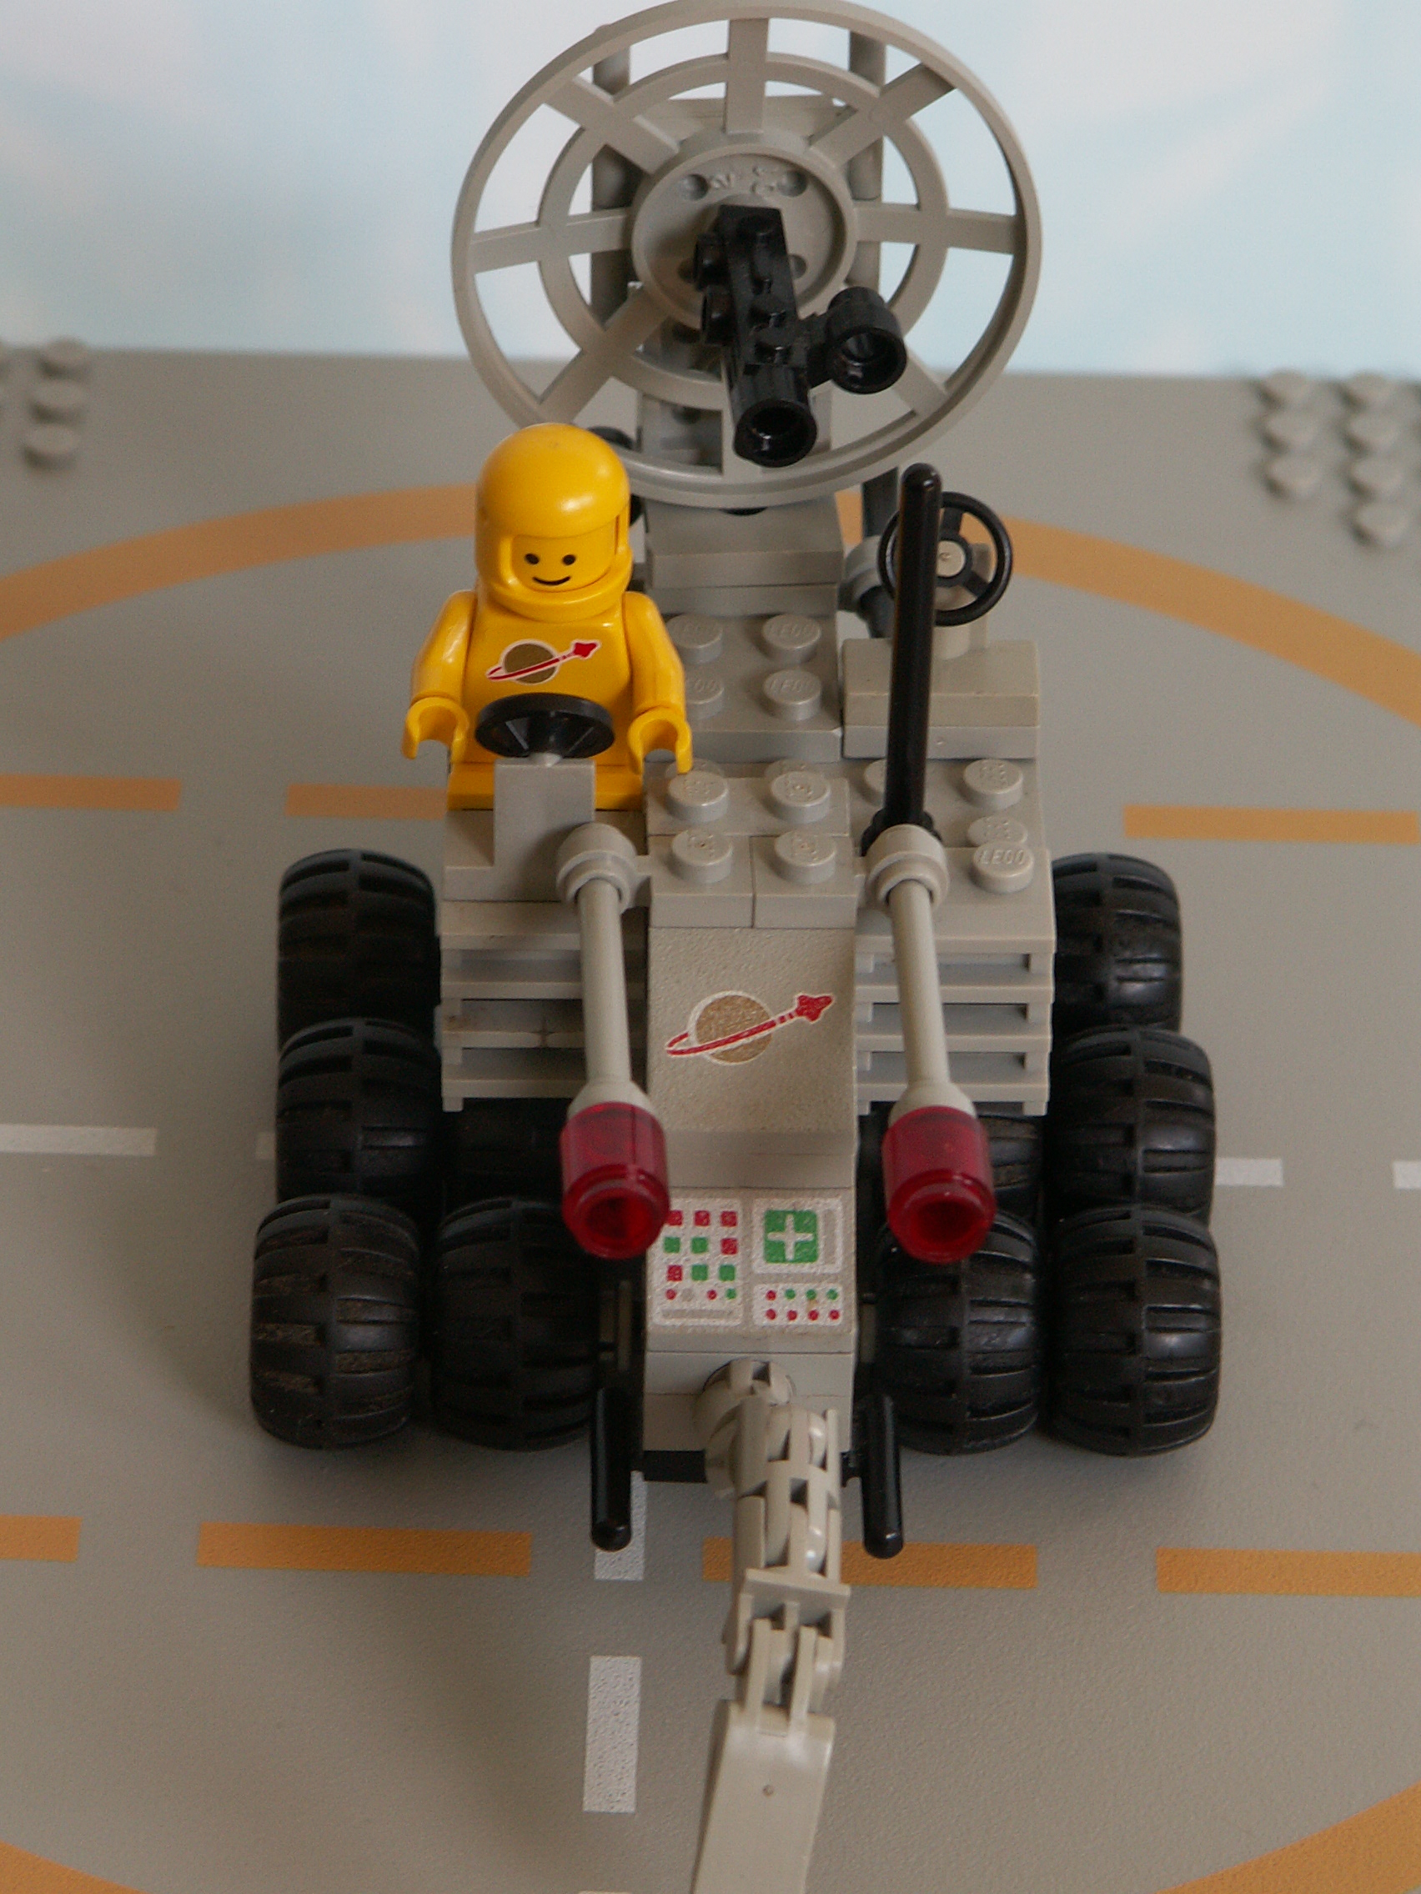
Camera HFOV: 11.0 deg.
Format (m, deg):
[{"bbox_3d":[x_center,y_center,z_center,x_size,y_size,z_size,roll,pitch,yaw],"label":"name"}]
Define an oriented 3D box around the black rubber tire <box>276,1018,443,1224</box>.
[{"bbox_3d":[-0.029,0.016,0.608,0.013,0.021,0.021,0,35,-1],"label":"black rubber tire"}]

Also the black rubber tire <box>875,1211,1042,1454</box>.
[{"bbox_3d":[0.020,0.031,0.590,0.013,0.020,0.020,0,36,-1],"label":"black rubber tire"}]

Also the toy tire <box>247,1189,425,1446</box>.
[{"bbox_3d":[-0.030,0.030,0.589,0.013,0.021,0.021,0,35,-1],"label":"toy tire"}]

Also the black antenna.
[{"bbox_3d":[0.016,-0.022,0.578,0.007,0.036,0.007,1,35,-2],"label":"black antenna"}]

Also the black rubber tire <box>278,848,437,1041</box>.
[{"bbox_3d":[-0.030,0.002,0.629,0.013,0.021,0.021,0,35,-1],"label":"black rubber tire"}]

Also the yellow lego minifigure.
[{"bbox_3d":[-0.013,-0.024,0.585,0.023,0.034,0.018,0,23,-1],"label":"yellow lego minifigure"}]

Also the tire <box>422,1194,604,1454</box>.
[{"bbox_3d":[-0.016,0.030,0.590,0.013,0.020,0.020,0,36,-1],"label":"tire"}]

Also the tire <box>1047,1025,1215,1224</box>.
[{"bbox_3d":[0.035,0.016,0.610,0.013,0.020,0.020,0,36,-1],"label":"tire"}]

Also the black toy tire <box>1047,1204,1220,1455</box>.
[{"bbox_3d":[0.034,0.031,0.591,0.013,0.020,0.020,0,36,-1],"label":"black toy tire"}]

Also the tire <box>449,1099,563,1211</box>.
[{"bbox_3d":[-0.015,0.016,0.609,0.013,0.021,0.021,0,35,-1],"label":"tire"}]

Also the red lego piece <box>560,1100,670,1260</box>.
[{"bbox_3d":[-0.007,0.017,0.543,0.008,0.008,0.010,-1,36,-3],"label":"red lego piece"}]

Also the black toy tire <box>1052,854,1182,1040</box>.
[{"bbox_3d":[0.034,0.002,0.630,0.013,0.020,0.020,0,36,-1],"label":"black toy tire"}]

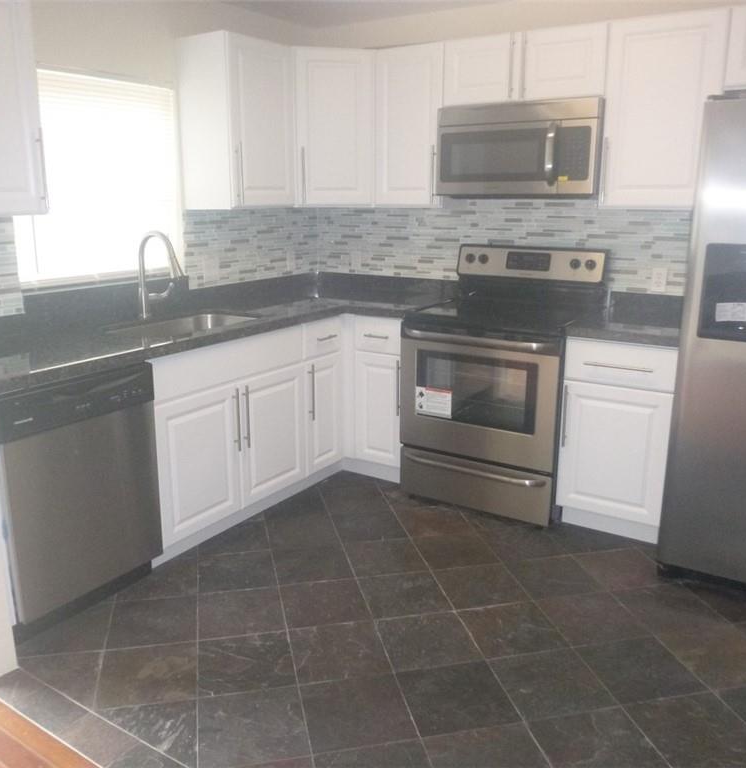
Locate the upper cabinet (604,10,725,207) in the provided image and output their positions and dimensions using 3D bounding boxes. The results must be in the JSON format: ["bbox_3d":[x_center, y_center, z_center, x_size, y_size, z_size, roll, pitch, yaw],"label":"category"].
[{"bbox_3d":[1.275,-1.144,3.202,0.460,0.759,0.320,9,16,31],"label":"upper cabinet"}]

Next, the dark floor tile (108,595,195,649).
[{"bbox_3d":[-0.768,0.843,2.600,0.301,0.012,0.301,-3,14,-12],"label":"dark floor tile"}]

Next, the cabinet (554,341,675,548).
[{"bbox_3d":[1.182,0.197,3.411,0.457,0.877,0.615,9,16,31],"label":"cabinet"}]

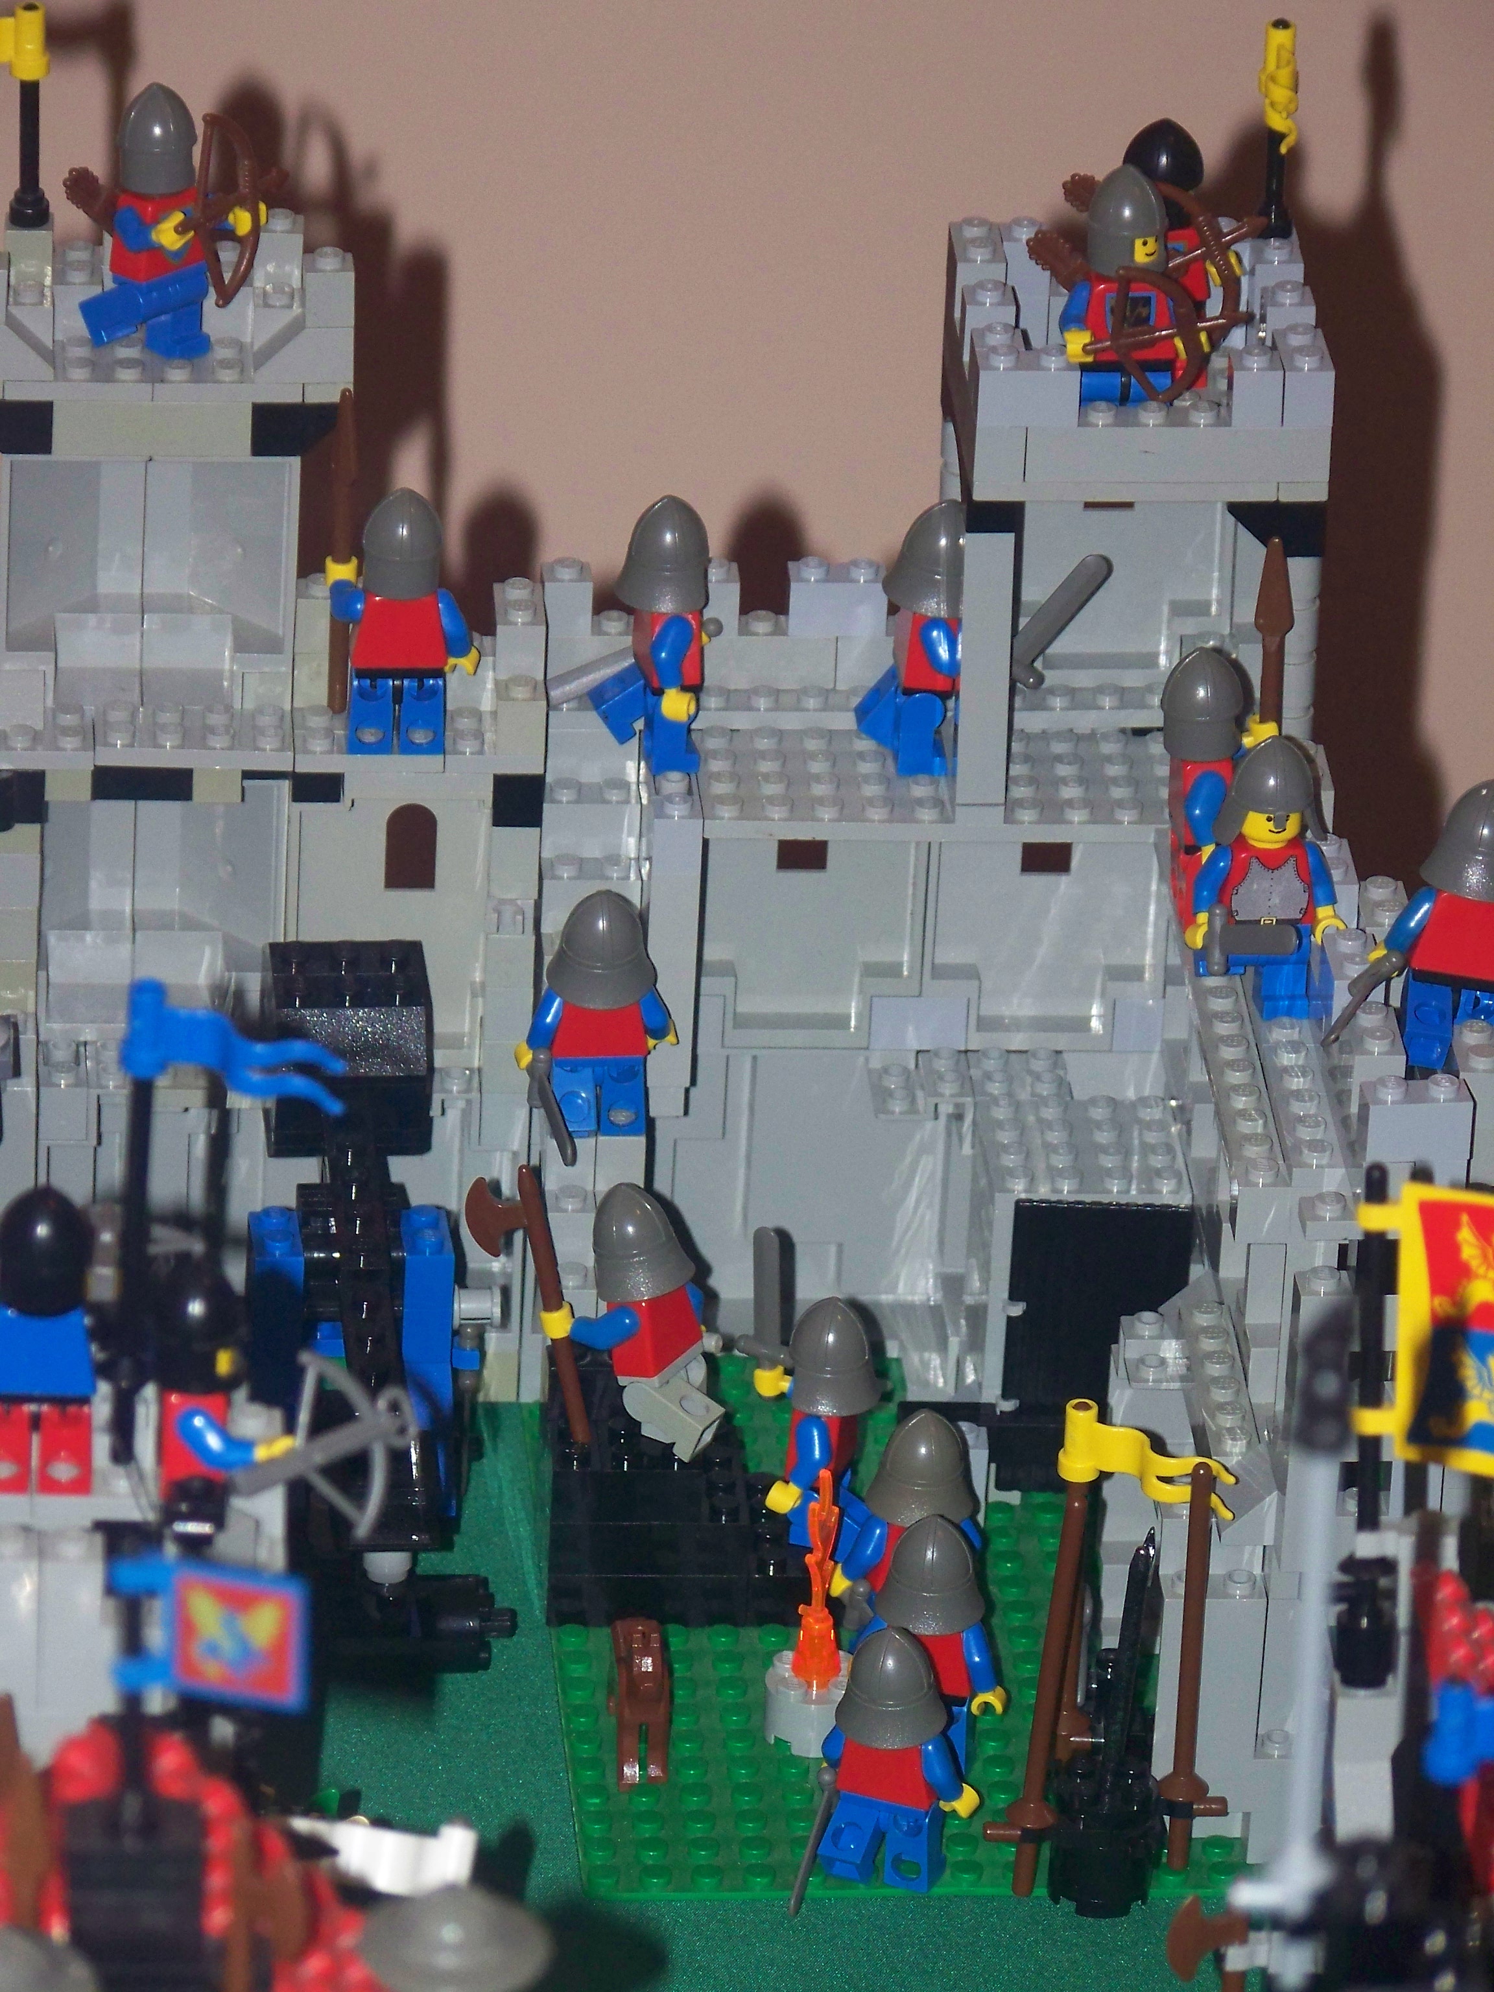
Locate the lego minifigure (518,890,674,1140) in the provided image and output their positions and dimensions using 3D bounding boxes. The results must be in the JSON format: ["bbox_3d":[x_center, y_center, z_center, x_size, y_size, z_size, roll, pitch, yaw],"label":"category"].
[{"bbox_3d":[-0.024,0.003,1.908,0.026,0.046,0.017,-1,32,-6],"label":"lego minifigure"}]

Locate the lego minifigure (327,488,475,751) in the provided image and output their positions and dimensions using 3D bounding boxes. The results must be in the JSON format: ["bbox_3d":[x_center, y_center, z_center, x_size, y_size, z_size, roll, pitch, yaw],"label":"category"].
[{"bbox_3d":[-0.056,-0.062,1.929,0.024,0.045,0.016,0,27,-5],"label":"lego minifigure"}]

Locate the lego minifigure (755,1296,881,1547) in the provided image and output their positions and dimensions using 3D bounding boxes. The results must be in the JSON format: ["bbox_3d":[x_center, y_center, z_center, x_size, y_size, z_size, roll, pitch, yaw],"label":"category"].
[{"bbox_3d":[0.011,0.069,1.915,0.022,0.046,0.025,9,28,13],"label":"lego minifigure"}]

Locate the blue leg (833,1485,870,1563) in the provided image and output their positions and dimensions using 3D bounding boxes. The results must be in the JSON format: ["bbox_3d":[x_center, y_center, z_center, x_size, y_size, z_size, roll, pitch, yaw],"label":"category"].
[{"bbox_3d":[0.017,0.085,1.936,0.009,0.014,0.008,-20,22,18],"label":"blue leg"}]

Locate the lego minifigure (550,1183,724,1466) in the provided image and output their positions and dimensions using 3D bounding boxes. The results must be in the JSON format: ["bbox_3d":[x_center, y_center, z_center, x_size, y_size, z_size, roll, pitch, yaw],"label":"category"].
[{"bbox_3d":[-0.015,0.051,1.905,0.024,0.047,0.025,8,25,37],"label":"lego minifigure"}]

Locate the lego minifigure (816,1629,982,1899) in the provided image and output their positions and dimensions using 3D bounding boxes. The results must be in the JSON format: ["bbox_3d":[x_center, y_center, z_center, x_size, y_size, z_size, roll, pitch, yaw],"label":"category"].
[{"bbox_3d":[0.022,0.116,1.843,0.026,0.047,0.017,12,33,17],"label":"lego minifigure"}]

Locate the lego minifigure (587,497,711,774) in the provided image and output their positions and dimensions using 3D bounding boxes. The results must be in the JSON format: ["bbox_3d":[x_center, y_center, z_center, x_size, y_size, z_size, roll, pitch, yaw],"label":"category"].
[{"bbox_3d":[-0.013,-0.059,1.923,0.021,0.046,0.025,-3,28,-11],"label":"lego minifigure"}]

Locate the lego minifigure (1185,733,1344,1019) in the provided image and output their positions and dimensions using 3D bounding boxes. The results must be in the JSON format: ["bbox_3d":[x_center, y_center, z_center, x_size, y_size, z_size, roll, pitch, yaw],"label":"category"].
[{"bbox_3d":[0.079,-0.019,1.845,0.025,0.045,0.018,0,27,-5],"label":"lego minifigure"}]

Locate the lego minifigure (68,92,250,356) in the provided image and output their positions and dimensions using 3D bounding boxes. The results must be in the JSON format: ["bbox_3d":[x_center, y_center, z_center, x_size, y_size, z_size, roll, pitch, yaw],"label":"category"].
[{"bbox_3d":[-0.093,-0.123,1.909,0.026,0.046,0.024,22,33,34],"label":"lego minifigure"}]

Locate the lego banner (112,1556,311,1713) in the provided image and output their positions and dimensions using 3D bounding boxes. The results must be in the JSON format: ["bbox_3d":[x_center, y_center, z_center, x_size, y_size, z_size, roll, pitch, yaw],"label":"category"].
[{"bbox_3d":[-0.066,0.079,1.486,0.024,0.019,0.004,7,28,8],"label":"lego banner"}]

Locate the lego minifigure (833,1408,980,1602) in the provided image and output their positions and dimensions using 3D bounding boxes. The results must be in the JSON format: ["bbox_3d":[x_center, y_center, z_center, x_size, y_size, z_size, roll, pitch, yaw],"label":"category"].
[{"bbox_3d":[0.028,0.086,1.901,0.026,0.046,0.017,-5,27,-14],"label":"lego minifigure"}]

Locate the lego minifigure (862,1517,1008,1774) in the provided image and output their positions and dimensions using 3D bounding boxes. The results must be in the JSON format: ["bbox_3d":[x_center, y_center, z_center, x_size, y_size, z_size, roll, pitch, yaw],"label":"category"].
[{"bbox_3d":[0.028,0.099,1.875,0.025,0.044,0.016,7,28,8],"label":"lego minifigure"}]

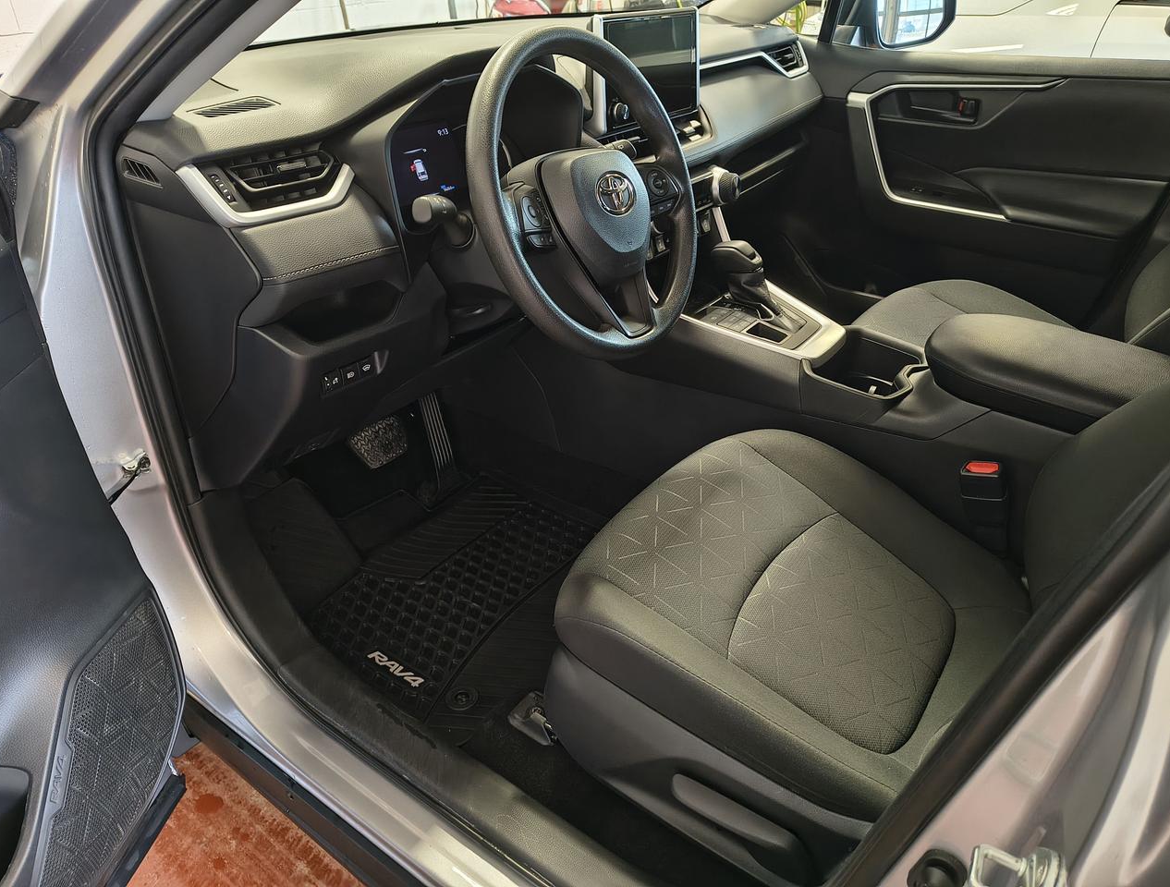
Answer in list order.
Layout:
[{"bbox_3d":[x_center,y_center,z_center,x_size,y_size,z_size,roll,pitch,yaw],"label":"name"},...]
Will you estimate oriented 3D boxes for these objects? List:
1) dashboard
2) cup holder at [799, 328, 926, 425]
[{"bbox_3d":[-0.050,-0.470,1.406,0.530,0.520,1.440,23,38,30],"label":"dashboard"},{"bbox_3d":[0.416,-0.099,1.232,0.150,0.080,0.195,23,38,30],"label":"cup holder"}]

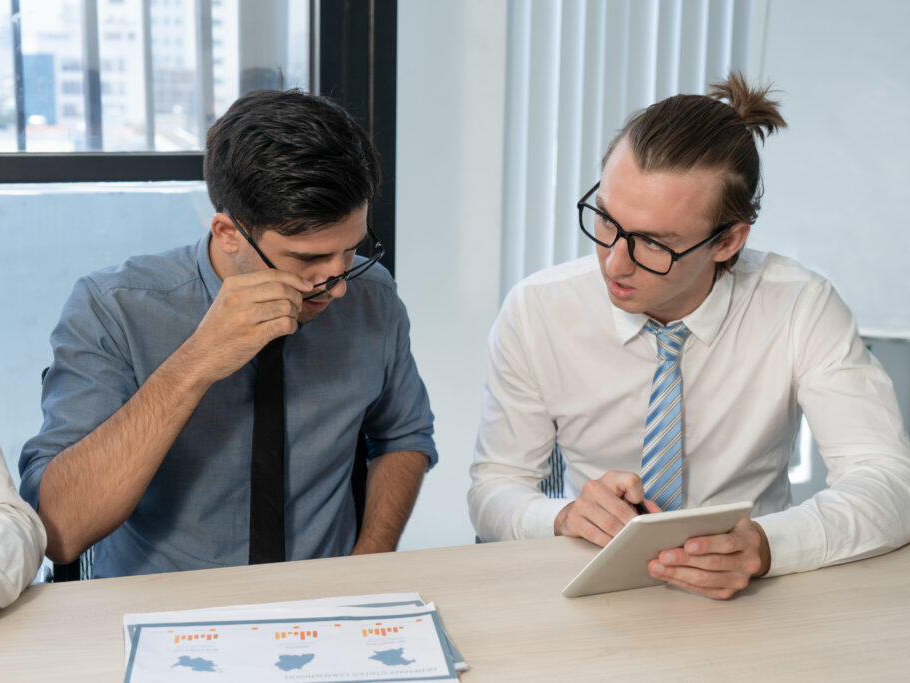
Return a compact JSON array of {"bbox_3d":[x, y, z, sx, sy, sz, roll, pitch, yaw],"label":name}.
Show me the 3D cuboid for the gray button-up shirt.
[{"bbox_3d":[-0.270,0.098,1.699,0.470,0.450,0.310,-3,11,-20],"label":"gray button-up shirt"}]

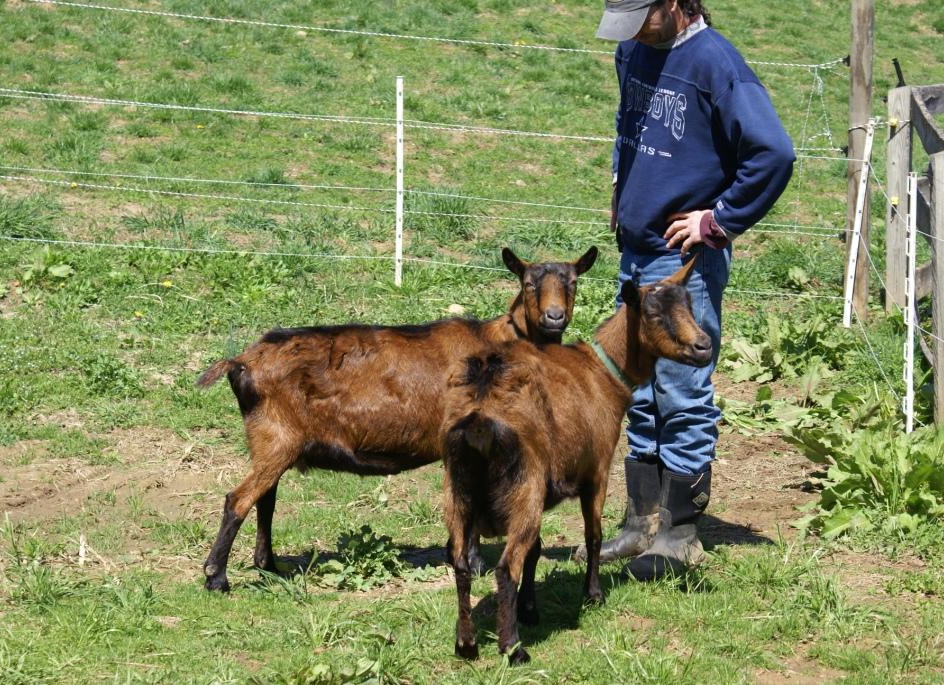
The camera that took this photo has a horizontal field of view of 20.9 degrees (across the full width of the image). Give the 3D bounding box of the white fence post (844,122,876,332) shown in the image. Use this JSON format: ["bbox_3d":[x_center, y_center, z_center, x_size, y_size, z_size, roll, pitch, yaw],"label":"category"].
[{"bbox_3d":[2.062,-0.631,13.650,0.040,1.112,0.040,7,-1,-1],"label":"white fence post"}]

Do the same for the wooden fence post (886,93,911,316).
[{"bbox_3d":[2.348,-0.776,14.111,0.128,1.261,0.128,1,7,7],"label":"wooden fence post"}]

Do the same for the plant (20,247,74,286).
[{"bbox_3d":[-2.345,-0.425,14.154,0.310,0.180,0.280,0,7,0],"label":"plant"}]

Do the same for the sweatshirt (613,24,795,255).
[{"bbox_3d":[0.660,-0.587,7.404,0.360,0.670,0.560,-6,10,-43],"label":"sweatshirt"}]

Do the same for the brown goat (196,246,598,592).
[{"bbox_3d":[-0.210,0.197,7.460,1.170,0.950,0.380,-2,7,-16],"label":"brown goat"}]

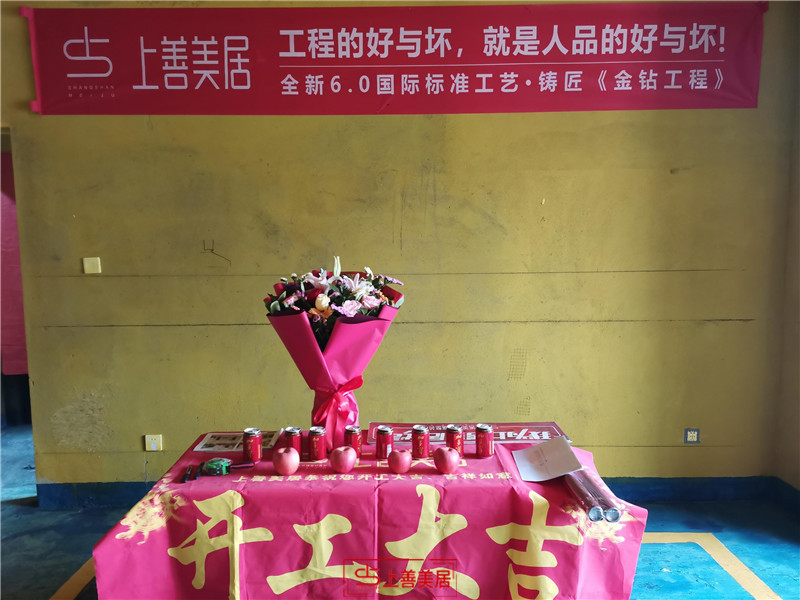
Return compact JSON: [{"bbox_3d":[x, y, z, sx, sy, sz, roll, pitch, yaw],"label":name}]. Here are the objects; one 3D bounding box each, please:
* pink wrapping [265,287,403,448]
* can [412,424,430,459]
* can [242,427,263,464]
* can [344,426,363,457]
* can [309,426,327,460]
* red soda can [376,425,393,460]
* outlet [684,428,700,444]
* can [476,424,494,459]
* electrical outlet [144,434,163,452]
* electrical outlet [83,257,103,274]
[{"bbox_3d":[-0.253,0.248,2.381,0.538,0.675,0.320,-1,5,0],"label":"pink wrapping"},{"bbox_3d":[0.081,0.536,2.279,0.065,0.114,0.065,-1,5,0],"label":"can"},{"bbox_3d":[-0.554,0.544,2.259,0.065,0.114,0.065,-1,5,0],"label":"can"},{"bbox_3d":[-0.178,0.538,2.283,0.065,0.114,0.065,-1,5,0],"label":"can"},{"bbox_3d":[-0.310,0.540,2.271,0.065,0.114,0.065,-1,5,0],"label":"can"},{"bbox_3d":[-0.058,0.537,2.278,0.065,0.114,0.065,-1,5,0],"label":"red soda can"},{"bbox_3d":[1.595,0.746,3.277,0.086,0.086,0.012,-1,5,0],"label":"outlet"},{"bbox_3d":[0.325,0.533,2.284,0.065,0.114,0.065,-1,5,0],"label":"can"},{"bbox_3d":[-1.340,0.779,3.278,0.086,0.086,0.012,-1,5,0],"label":"electrical outlet"},{"bbox_3d":[-1.631,-0.182,3.189,0.086,0.086,0.012,-1,5,0],"label":"electrical outlet"}]

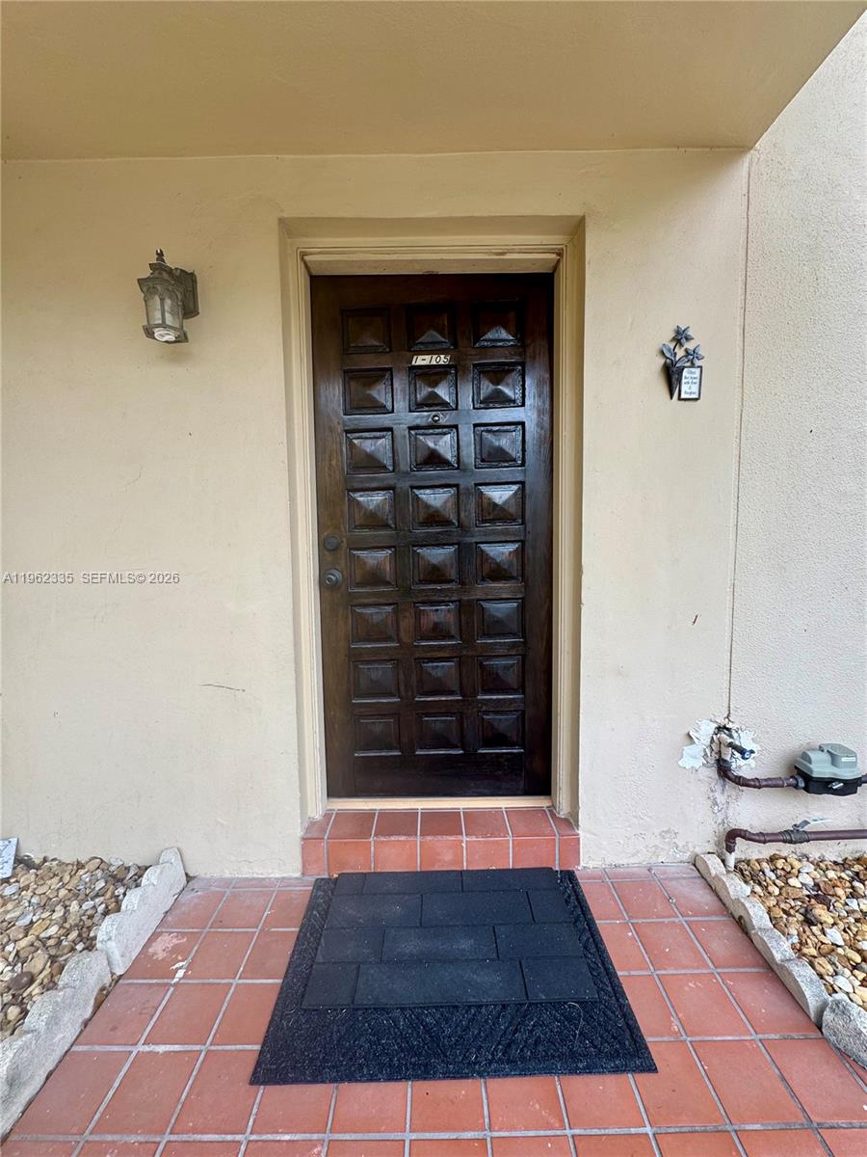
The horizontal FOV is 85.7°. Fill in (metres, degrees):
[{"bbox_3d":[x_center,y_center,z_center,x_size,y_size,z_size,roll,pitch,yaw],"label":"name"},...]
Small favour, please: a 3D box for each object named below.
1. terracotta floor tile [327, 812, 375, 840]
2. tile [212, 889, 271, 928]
[{"bbox_3d":[-0.299,0.930,1.754,0.156,0.014,0.162,-1,5,0],"label":"terracotta floor tile"},{"bbox_3d":[-0.640,1.117,1.574,0.156,0.014,0.159,-2,6,0],"label":"tile"}]

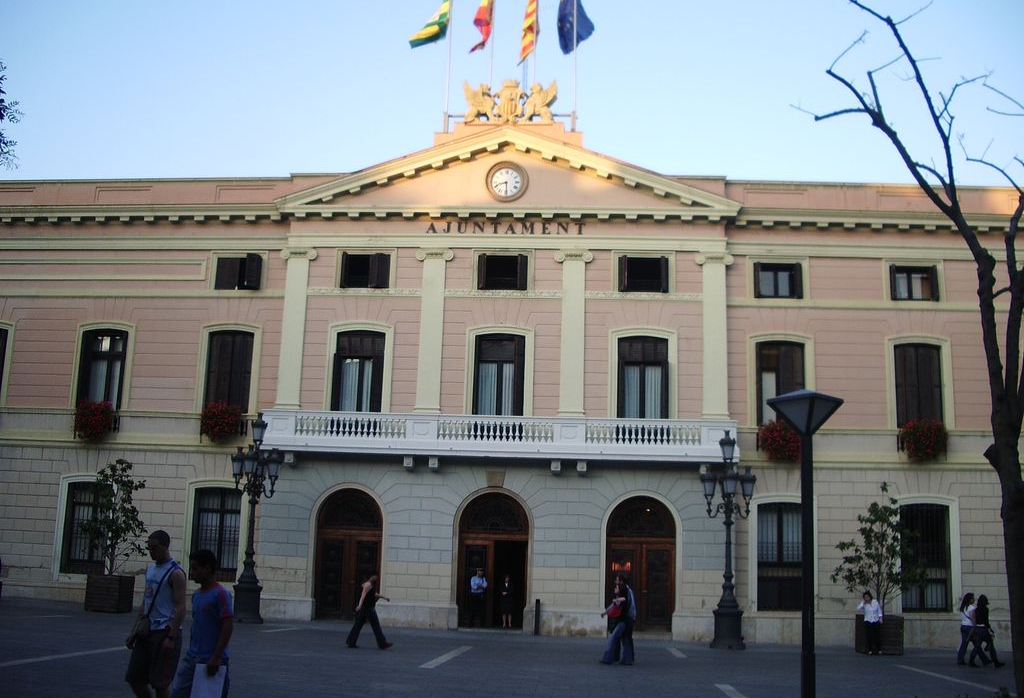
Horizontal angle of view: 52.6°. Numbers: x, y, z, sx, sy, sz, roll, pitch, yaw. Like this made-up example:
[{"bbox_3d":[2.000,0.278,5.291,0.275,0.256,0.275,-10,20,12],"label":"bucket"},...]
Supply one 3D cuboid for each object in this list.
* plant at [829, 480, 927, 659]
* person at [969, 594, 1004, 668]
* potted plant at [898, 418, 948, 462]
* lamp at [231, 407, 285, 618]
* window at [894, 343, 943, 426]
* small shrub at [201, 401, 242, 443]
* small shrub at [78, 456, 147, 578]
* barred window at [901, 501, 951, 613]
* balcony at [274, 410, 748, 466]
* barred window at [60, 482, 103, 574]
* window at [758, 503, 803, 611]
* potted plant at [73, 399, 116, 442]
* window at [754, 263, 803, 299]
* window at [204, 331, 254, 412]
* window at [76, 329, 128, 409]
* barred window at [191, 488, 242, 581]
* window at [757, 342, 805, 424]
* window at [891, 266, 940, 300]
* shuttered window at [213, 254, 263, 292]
[{"bbox_3d":[9.506,5.693,26.856,2.445,4.373,2.445,1,-12,4],"label":"plant"},{"bbox_3d":[10.229,6.067,22.274,0.714,1.582,0.500,1,-12,4],"label":"person"},{"bbox_3d":[11.823,2.606,29.731,1.336,1.285,0.650,1,-12,4],"label":"potted plant"},{"bbox_3d":[-7.335,4.811,29.909,1.500,5.988,1.500,1,-10,5],"label":"lamp"},{"bbox_3d":[11.970,1.109,30.415,1.339,2.552,0.250,1,-12,4],"label":"window"},{"bbox_3d":[-8.992,2.259,32.187,1.300,1.180,0.600,1,-12,4],"label":"small shrub"},{"bbox_3d":[-11.790,4.966,30.601,1.950,3.311,1.900,1,-10,5],"label":"small shrub"},{"bbox_3d":[12.198,6.137,30.563,1.303,3.084,0.250,1,-10,5],"label":"barred window"},{"bbox_3d":[-0.429,2.666,31.153,14.153,1.217,1.100,1,-12,4],"label":"balcony"},{"bbox_3d":[-13.193,5.568,32.217,1.434,2.821,0.300,1,-12,4],"label":"barred window"},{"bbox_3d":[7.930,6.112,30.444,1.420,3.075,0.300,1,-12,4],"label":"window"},{"bbox_3d":[-12.930,2.215,32.013,1.120,1.200,0.680,1,-12,4],"label":"potted plant"},{"bbox_3d":[8.340,-2.128,32.377,1.464,1.167,0.300,1,-12,4],"label":"window"},{"bbox_3d":[-8.881,0.727,32.569,1.379,2.598,0.250,1,-12,4],"label":"window"},{"bbox_3d":[-12.666,0.656,31.986,1.566,2.591,0.250,1,-12,4],"label":"window"},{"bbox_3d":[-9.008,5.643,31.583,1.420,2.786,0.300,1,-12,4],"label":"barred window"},{"bbox_3d":[8.150,1.036,31.457,1.379,2.564,0.250,1,-12,4],"label":"window"},{"bbox_3d":[12.102,-1.982,31.092,1.398,1.153,0.250,1,-12,4],"label":"window"},{"bbox_3d":[-8.740,-2.448,33.095,1.459,1.242,0.250,1,-12,4],"label":"shuttered window"}]

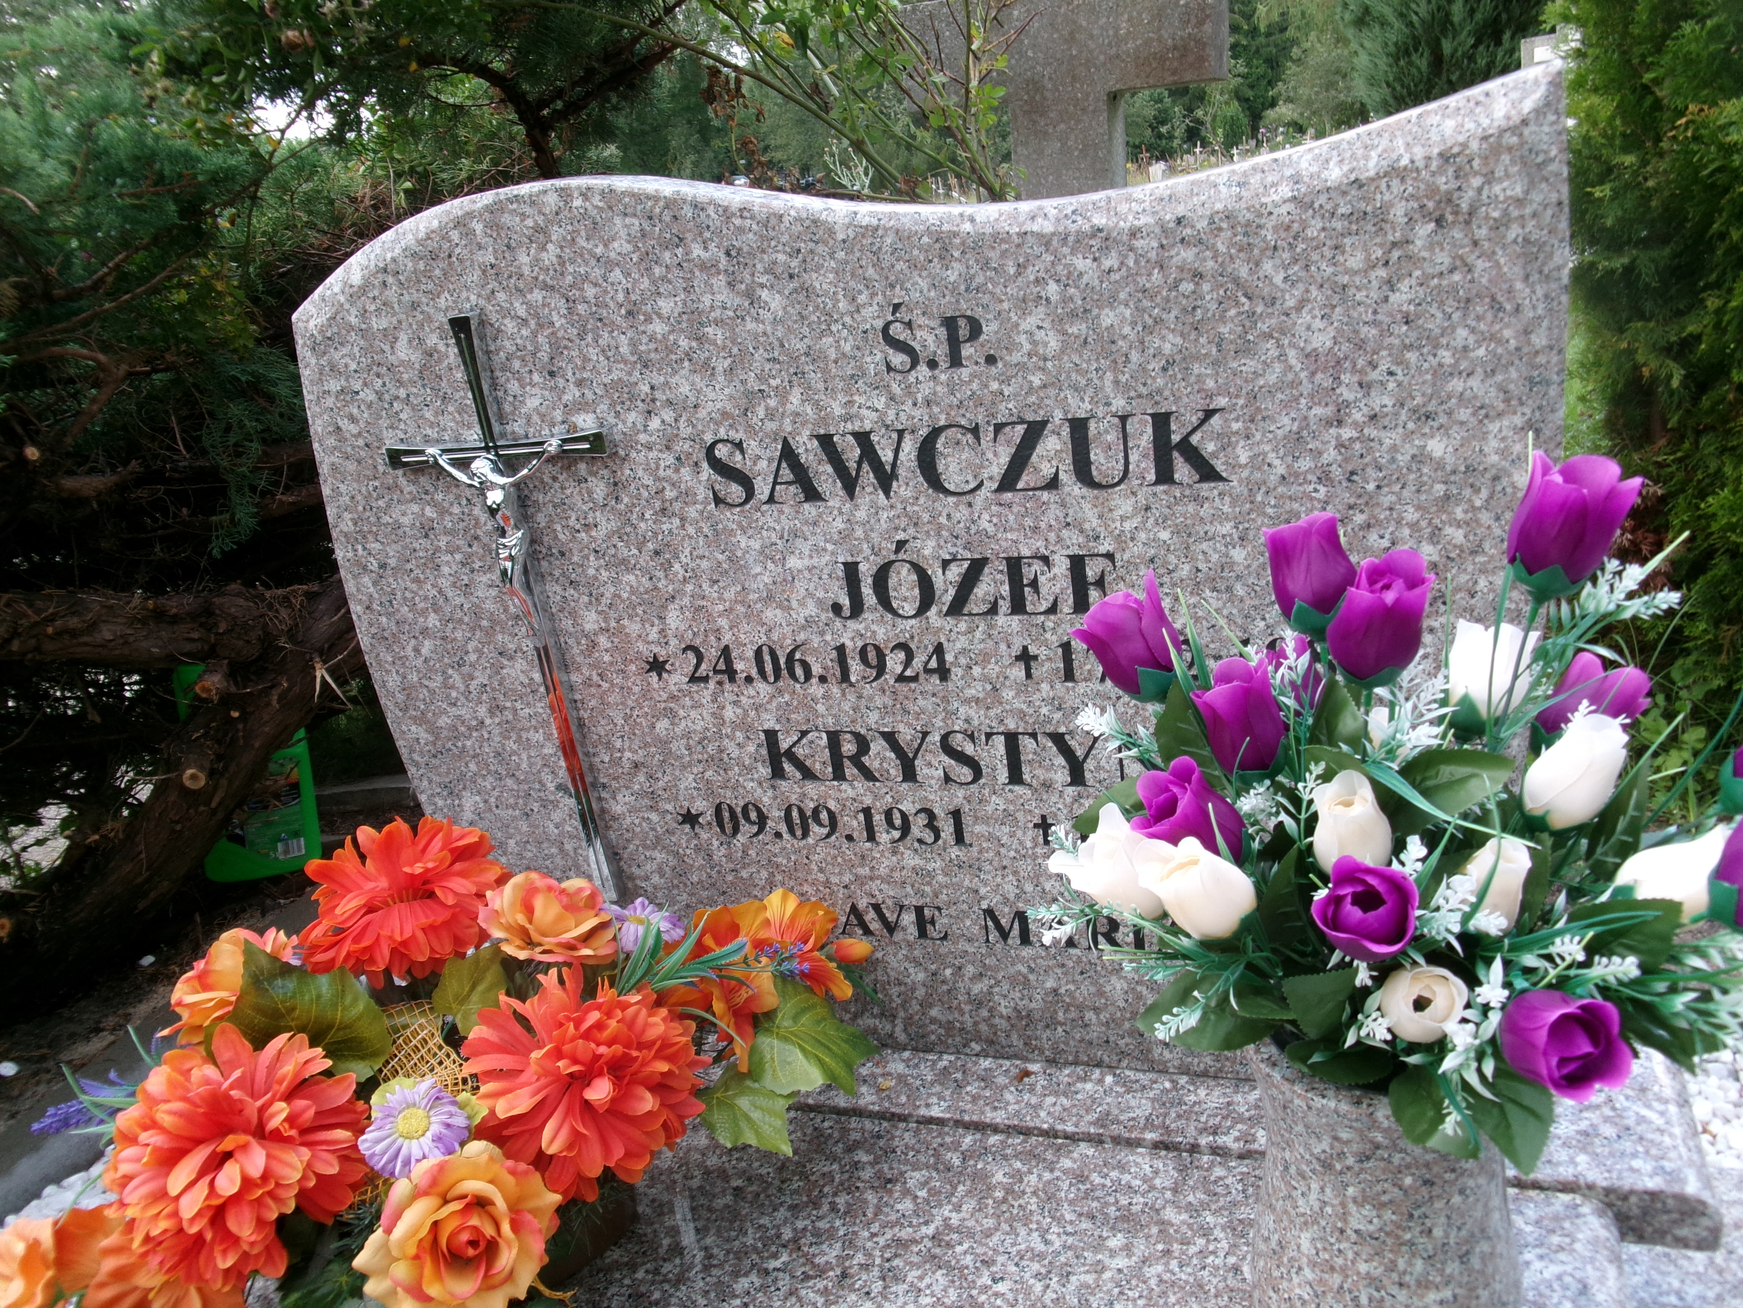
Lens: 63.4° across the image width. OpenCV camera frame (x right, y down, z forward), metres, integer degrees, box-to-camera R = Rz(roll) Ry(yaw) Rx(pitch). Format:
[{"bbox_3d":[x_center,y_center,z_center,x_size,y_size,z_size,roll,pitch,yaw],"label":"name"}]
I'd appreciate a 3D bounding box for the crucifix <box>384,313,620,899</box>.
[{"bbox_3d":[-0.214,-0.011,0.900,0.152,0.405,0.032,-1,24,18],"label":"crucifix"}]

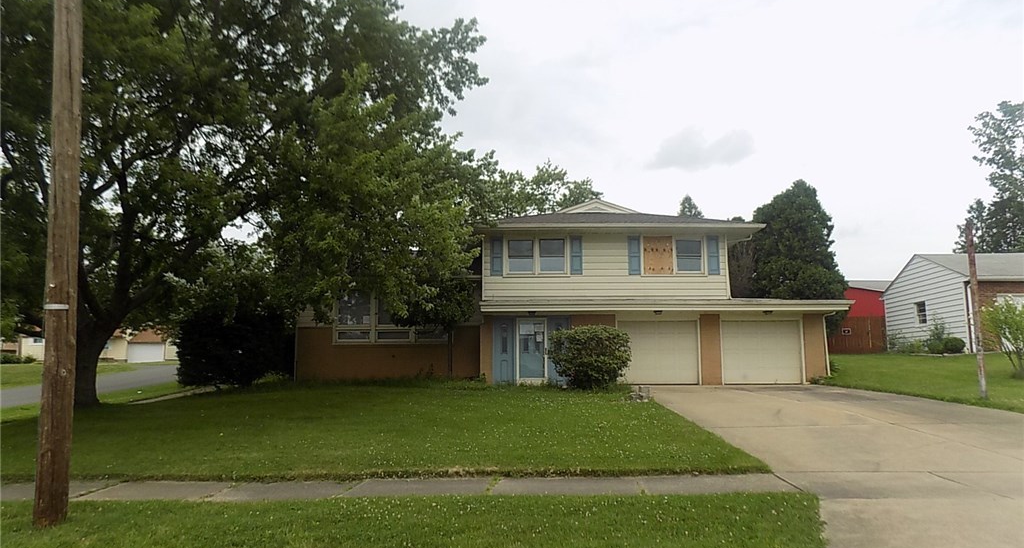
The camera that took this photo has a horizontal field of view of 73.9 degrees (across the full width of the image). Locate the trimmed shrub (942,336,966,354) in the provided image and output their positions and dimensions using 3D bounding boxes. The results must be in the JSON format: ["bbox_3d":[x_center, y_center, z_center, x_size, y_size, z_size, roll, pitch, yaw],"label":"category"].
[{"bbox_3d":[17.009,2.748,26.154,0.920,0.720,0.920,0,-7,0],"label":"trimmed shrub"}]

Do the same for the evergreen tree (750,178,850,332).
[{"bbox_3d":[14.013,-0.271,33.513,4.900,8.800,4.800,0,-7,0],"label":"evergreen tree"}]

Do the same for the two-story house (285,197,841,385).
[{"bbox_3d":[1.654,0.806,27.025,19.000,6.900,9.500,0,-8,1],"label":"two-story house"}]

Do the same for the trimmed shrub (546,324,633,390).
[{"bbox_3d":[2.388,2.591,21.242,2.500,1.950,2.350,0,-7,0],"label":"trimmed shrub"}]

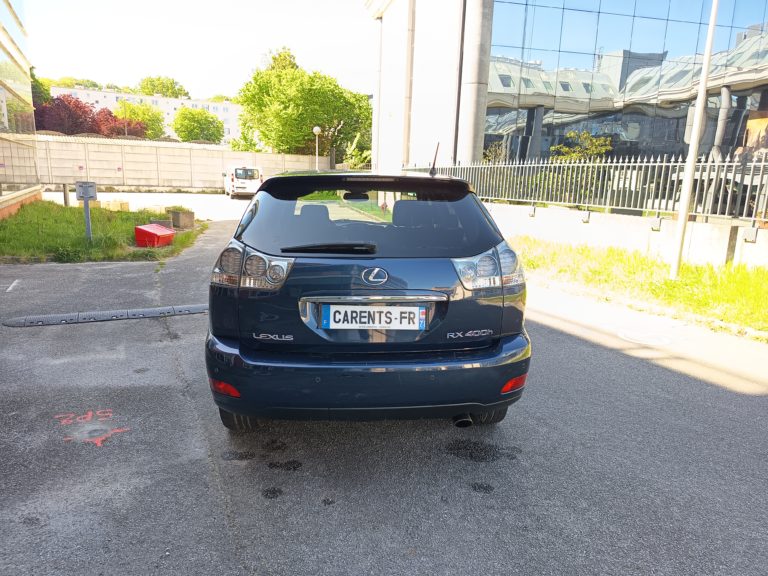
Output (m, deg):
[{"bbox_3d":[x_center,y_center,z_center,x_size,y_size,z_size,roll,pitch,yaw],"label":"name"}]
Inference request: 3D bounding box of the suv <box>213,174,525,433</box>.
[{"bbox_3d":[-0.222,-0.178,4.735,1.845,1.690,4.755,1,12,-5],"label":"suv"}]

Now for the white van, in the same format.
[{"bbox_3d":[-9.177,-6.833,34.918,1.930,1.960,4.800,-3,12,-21],"label":"white van"}]

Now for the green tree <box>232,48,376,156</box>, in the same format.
[{"bbox_3d":[-6.936,-14.626,47.524,13.000,12.296,12.000,2,12,0],"label":"green tree"}]

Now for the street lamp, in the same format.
[{"bbox_3d":[-3.574,-6.411,28.285,0.430,4.167,0.430,2,12,0],"label":"street lamp"}]

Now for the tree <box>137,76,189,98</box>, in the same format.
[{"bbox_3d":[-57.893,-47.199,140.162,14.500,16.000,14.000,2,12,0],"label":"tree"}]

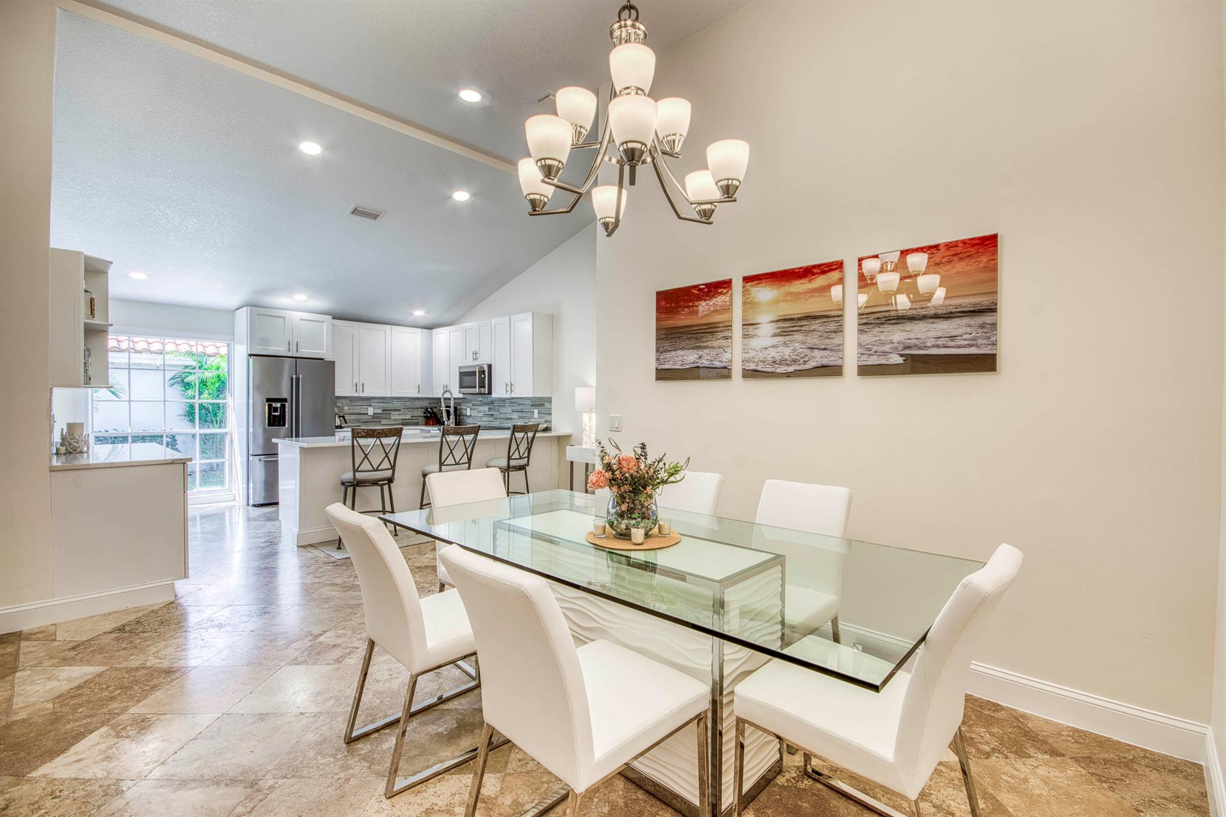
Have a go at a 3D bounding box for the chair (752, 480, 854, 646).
[{"bbox_3d":[0.754,0.823,2.297,0.440,0.905,0.650,1,1,43],"label":"chair"}]

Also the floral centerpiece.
[{"bbox_3d":[0.095,0.314,1.950,0.365,0.375,0.320,1,0,0],"label":"floral centerpiece"}]

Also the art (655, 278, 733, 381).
[{"bbox_3d":[0.510,-0.484,3.273,0.585,0.605,0.030,1,1,41],"label":"art"}]

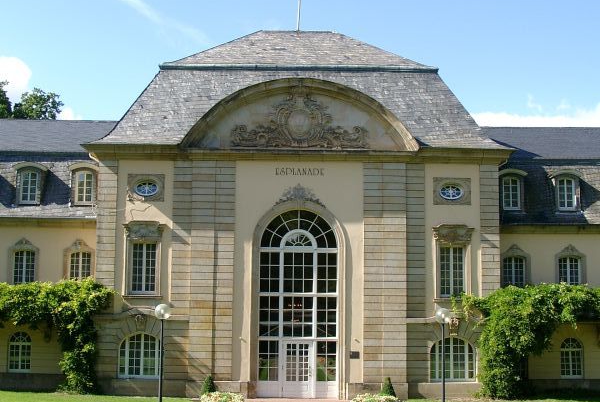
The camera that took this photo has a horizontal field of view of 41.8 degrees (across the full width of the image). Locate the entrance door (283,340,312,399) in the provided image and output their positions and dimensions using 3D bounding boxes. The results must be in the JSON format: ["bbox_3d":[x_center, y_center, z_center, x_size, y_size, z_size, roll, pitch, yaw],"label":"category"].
[{"bbox_3d":[-0.089,6.807,31.668,1.249,2.261,0.150,1,-6,-1],"label":"entrance door"}]

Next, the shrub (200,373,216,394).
[{"bbox_3d":[-3.904,8.007,33.738,0.580,1.011,0.580,1,-6,-1],"label":"shrub"}]

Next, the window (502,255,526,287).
[{"bbox_3d":[9.967,3.359,36.529,1.083,1.598,0.200,1,-6,-1],"label":"window"}]

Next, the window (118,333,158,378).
[{"bbox_3d":[-7.112,6.866,34.777,1.809,1.949,0.200,1,-6,-1],"label":"window"}]

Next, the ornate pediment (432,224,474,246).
[{"bbox_3d":[6.285,1.368,32.095,1.741,0.858,0.350,1,-6,-1],"label":"ornate pediment"}]

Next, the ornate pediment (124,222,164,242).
[{"bbox_3d":[-6.295,1.248,31.907,1.721,0.833,0.350,1,-6,-1],"label":"ornate pediment"}]

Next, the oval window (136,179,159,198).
[{"bbox_3d":[-6.903,-0.519,35.454,1.125,0.727,0.200,1,-6,-1],"label":"oval window"}]

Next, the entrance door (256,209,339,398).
[{"bbox_3d":[-0.100,4.131,31.927,3.271,7.598,0.300,1,-6,-1],"label":"entrance door"}]

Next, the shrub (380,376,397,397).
[{"bbox_3d":[3.802,8.098,33.762,0.640,1.011,0.640,1,-6,-1],"label":"shrub"}]

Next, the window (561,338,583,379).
[{"bbox_3d":[12.529,7.237,36.164,1.041,1.837,0.200,1,-6,-1],"label":"window"}]

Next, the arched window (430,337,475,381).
[{"bbox_3d":[6.222,6.443,31.904,1.833,1.781,0.250,1,-6,-1],"label":"arched window"}]

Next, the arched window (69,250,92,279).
[{"bbox_3d":[-9.377,2.915,33.505,0.998,1.650,0.250,1,-6,-1],"label":"arched window"}]

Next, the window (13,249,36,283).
[{"bbox_3d":[-11.759,2.849,33.474,0.996,1.650,0.250,1,-6,-1],"label":"window"}]

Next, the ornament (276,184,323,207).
[{"bbox_3d":[-0.024,-0.245,31.950,1.992,0.940,0.250,1,-6,-1],"label":"ornament"}]

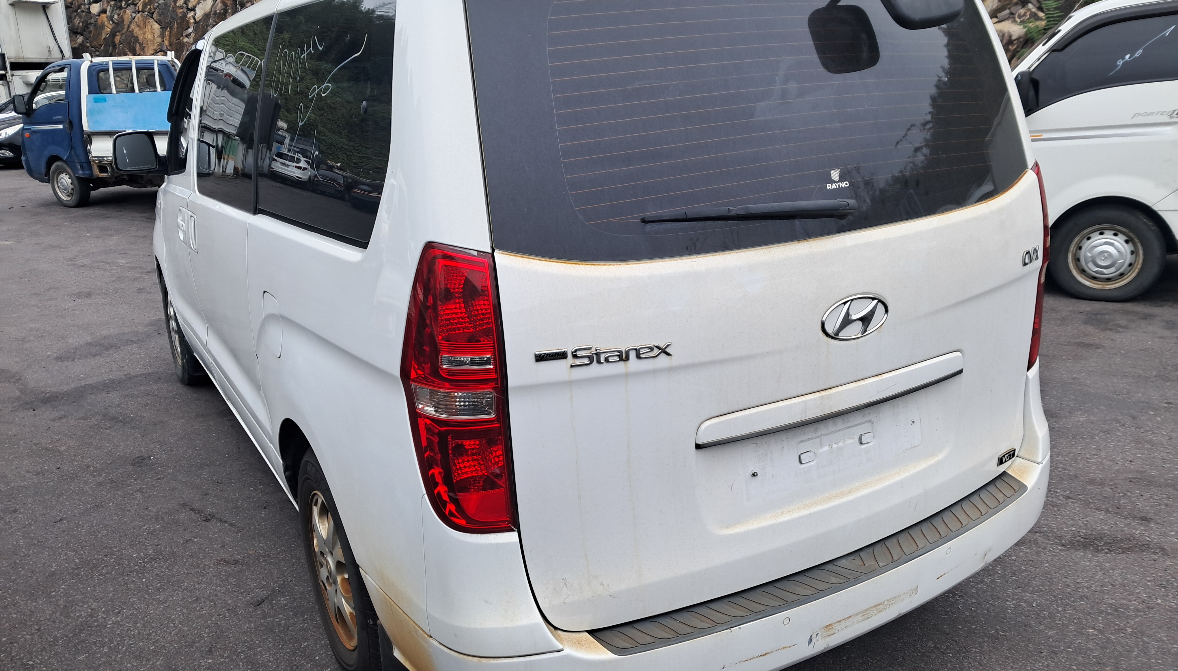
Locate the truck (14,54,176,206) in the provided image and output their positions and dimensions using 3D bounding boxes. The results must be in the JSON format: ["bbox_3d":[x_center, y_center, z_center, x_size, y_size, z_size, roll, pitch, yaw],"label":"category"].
[{"bbox_3d":[-5.784,-2.856,12.703,4.950,1.970,1.740,4,17,25],"label":"truck"}]

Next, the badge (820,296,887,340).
[{"bbox_3d":[0.547,-0.036,1.886,0.187,0.096,0.022,-12,7,-28],"label":"badge"}]

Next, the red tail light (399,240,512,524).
[{"bbox_3d":[-0.235,0.102,1.648,0.180,0.560,0.180,-12,18,-28],"label":"red tail light"}]

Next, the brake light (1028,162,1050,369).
[{"bbox_3d":[1.163,-0.196,2.419,0.180,0.560,0.180,-12,18,-28],"label":"brake light"}]

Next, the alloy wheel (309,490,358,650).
[{"bbox_3d":[-0.617,0.608,2.476,0.160,0.430,0.430,-12,18,-28],"label":"alloy wheel"}]

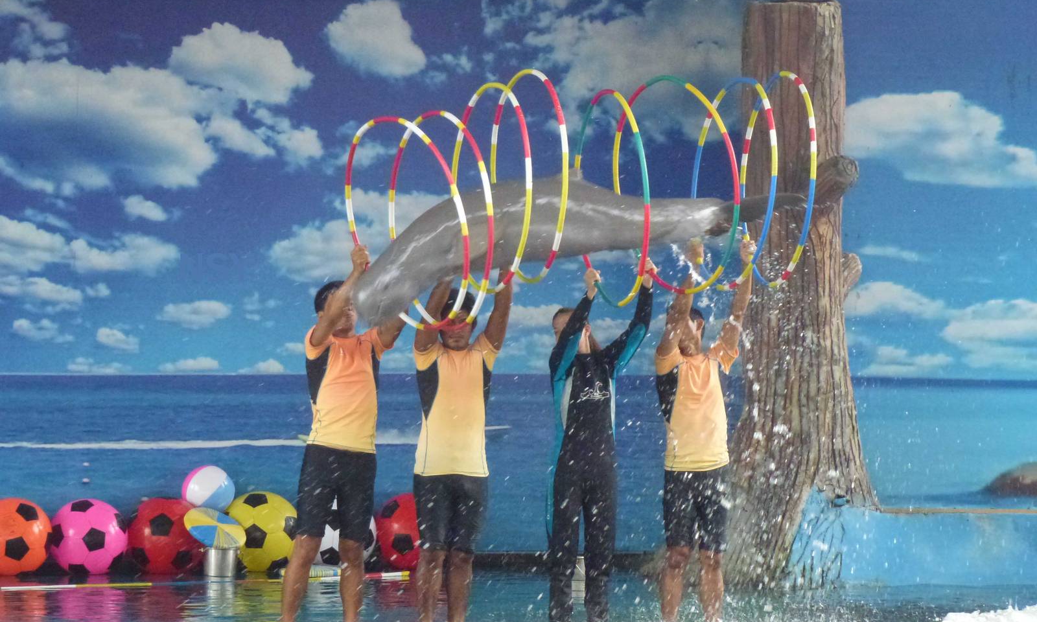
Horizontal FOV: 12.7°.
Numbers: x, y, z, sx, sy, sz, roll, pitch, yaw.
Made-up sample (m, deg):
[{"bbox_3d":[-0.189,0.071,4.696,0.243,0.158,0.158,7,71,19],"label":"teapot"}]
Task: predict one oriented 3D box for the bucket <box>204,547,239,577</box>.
[{"bbox_3d":[-1.663,1.409,26.000,0.185,0.170,0.180,0,0,0],"label":"bucket"}]

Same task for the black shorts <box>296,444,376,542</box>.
[{"bbox_3d":[-0.866,0.866,22.000,0.390,0.465,0.280,0,0,-20],"label":"black shorts"}]

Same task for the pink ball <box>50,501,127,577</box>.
[{"bbox_3d":[-2.201,1.159,23.800,0.397,0.397,0.397,1,3,0],"label":"pink ball"}]

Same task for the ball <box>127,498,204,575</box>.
[{"bbox_3d":[-1.806,1.157,23.800,0.394,0.394,0.394,1,3,0],"label":"ball"}]

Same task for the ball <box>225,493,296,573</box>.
[{"bbox_3d":[-1.451,1.247,26.200,0.450,0.455,0.450,0,0,0],"label":"ball"}]

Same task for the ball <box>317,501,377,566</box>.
[{"bbox_3d":[-0.931,1.133,24.100,0.391,0.391,0.391,1,3,0],"label":"ball"}]

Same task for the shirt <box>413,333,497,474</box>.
[{"bbox_3d":[-0.294,0.441,21.500,0.370,0.660,0.260,0,3,-12],"label":"shirt"}]

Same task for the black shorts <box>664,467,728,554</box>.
[{"bbox_3d":[0.841,0.927,22.000,0.320,0.430,0.250,0,3,-12],"label":"black shorts"}]

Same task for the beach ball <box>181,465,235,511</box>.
[{"bbox_3d":[-1.595,0.932,23.900,0.273,0.273,0.273,1,3,0],"label":"beach ball"}]

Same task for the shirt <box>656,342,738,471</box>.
[{"bbox_3d":[0.850,0.457,22.200,0.400,0.620,0.280,0,0,-22],"label":"shirt"}]

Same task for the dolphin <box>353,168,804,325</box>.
[{"bbox_3d":[0.281,-0.292,21.600,2.160,0.600,0.580,-11,5,-13],"label":"dolphin"}]

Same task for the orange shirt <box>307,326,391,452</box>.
[{"bbox_3d":[-0.812,0.372,22.000,0.400,0.600,0.280,0,0,-22],"label":"orange shirt"}]

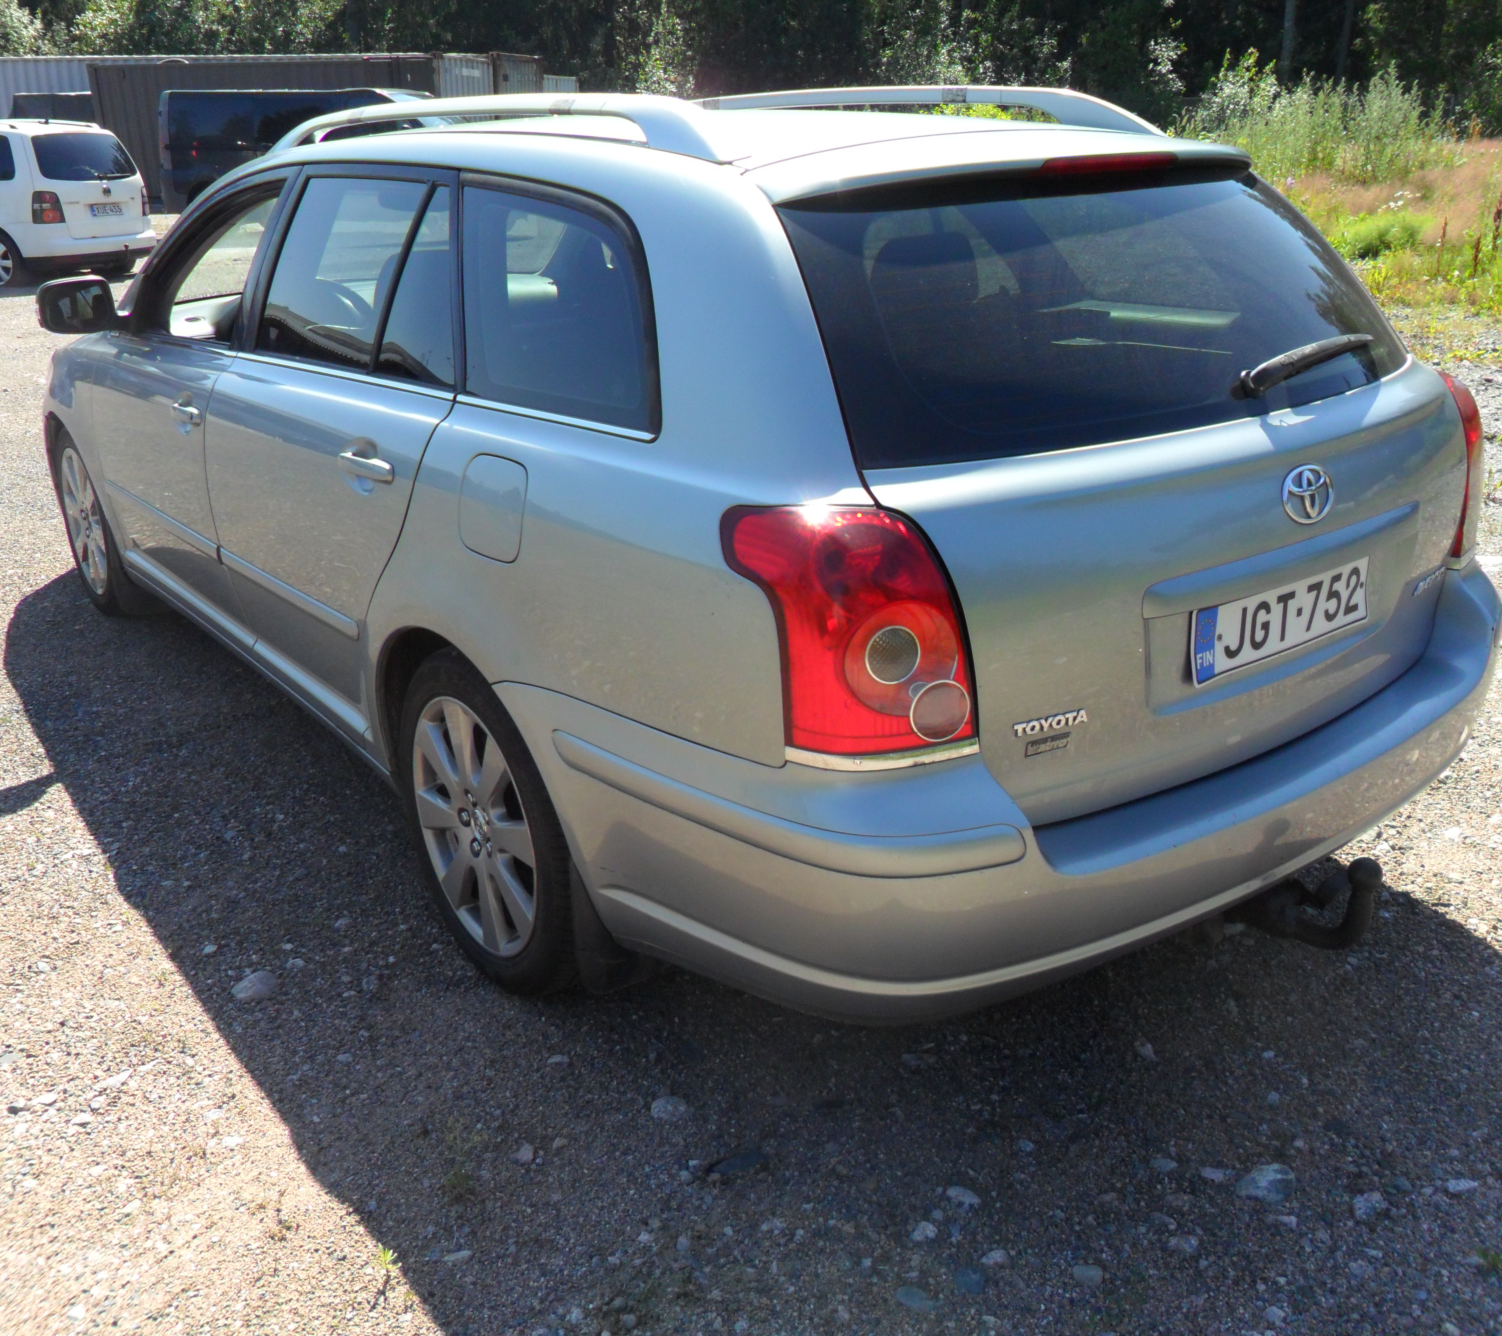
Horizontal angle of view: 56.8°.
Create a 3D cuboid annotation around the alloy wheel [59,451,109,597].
[{"bbox_3d":[-2.085,-0.489,4.542,0.180,0.470,0.470,-17,26,-34],"label":"alloy wheel"}]

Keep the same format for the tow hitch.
[{"bbox_3d":[0.836,0.334,2.126,0.090,0.180,0.245,-17,26,-34],"label":"tow hitch"}]

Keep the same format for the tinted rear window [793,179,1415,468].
[{"bbox_3d":[0.578,-0.562,2.122,1.290,0.467,0.049,-17,-17,-34],"label":"tinted rear window"}]

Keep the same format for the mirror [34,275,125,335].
[{"bbox_3d":[-1.699,-0.918,3.510,0.220,0.145,0.125,-17,26,-34],"label":"mirror"}]

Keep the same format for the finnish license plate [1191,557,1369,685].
[{"bbox_3d":[0.785,-0.082,2.037,0.442,0.118,0.012,-17,20,-34],"label":"finnish license plate"}]

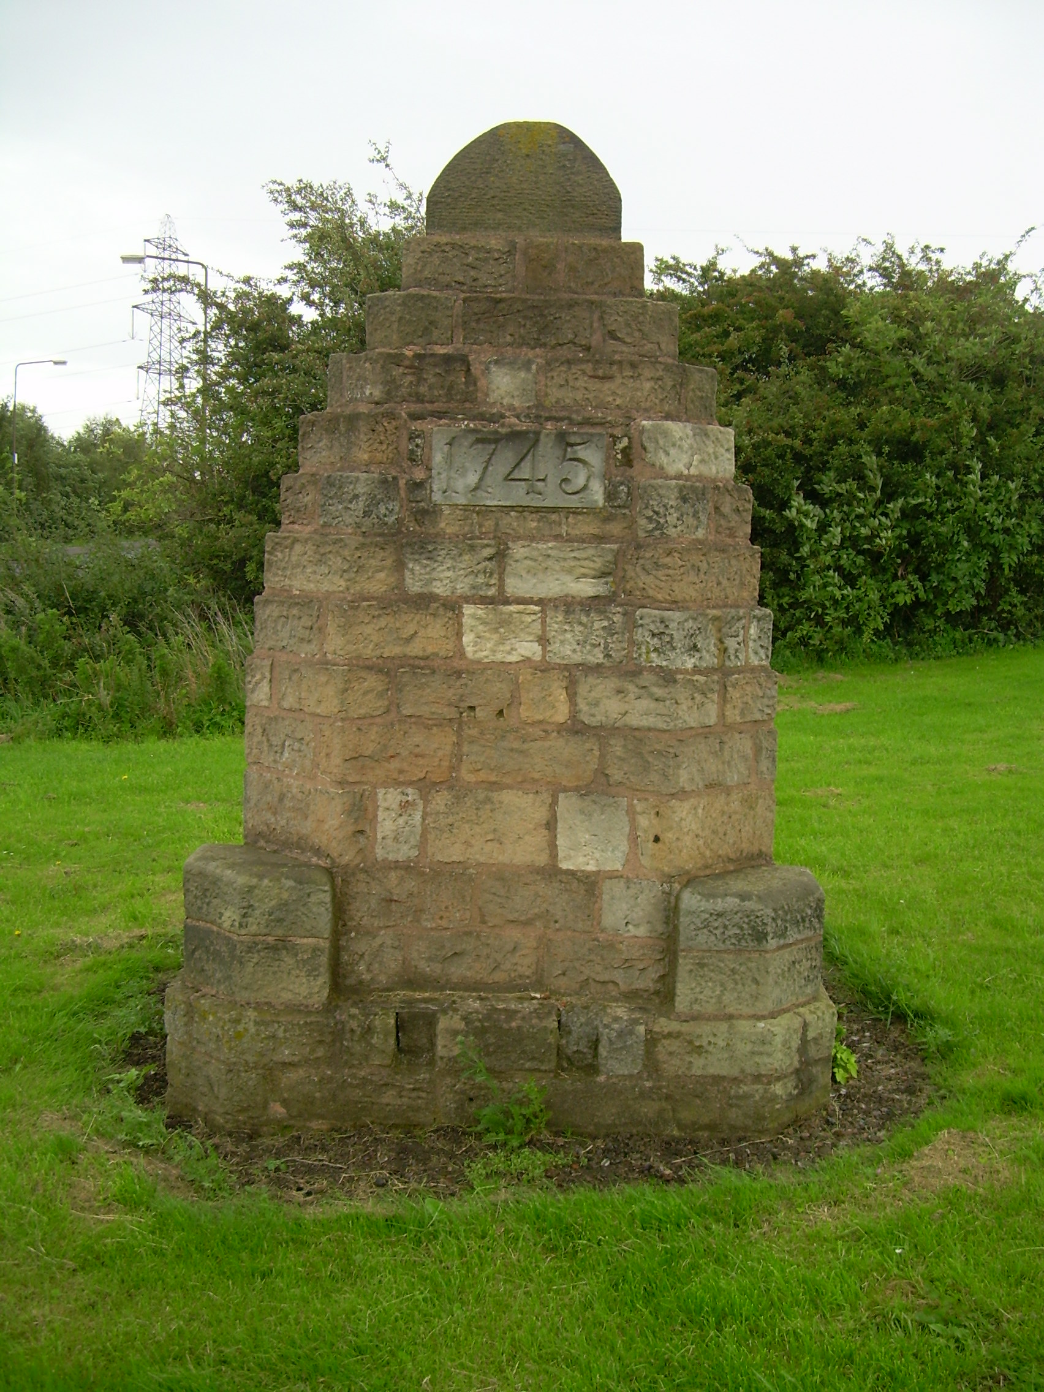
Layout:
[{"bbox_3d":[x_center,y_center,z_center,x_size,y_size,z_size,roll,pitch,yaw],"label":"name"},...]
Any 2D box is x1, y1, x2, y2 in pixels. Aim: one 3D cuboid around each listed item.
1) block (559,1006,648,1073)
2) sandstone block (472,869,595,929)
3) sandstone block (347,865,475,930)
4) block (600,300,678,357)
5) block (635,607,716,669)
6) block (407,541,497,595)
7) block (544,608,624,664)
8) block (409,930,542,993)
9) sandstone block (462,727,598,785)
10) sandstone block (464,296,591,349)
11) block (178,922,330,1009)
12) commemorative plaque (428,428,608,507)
[{"bbox_3d":[0.214,0.912,4.164,0.232,0.191,0.160,2,6,0],"label":"block"},{"bbox_3d":[0.044,0.596,4.611,0.359,0.185,0.200,2,4,0],"label":"sandstone block"},{"bbox_3d":[-0.333,0.587,4.613,0.382,0.185,0.200,2,4,0],"label":"sandstone block"},{"bbox_3d":[0.351,-1.112,4.683,0.230,0.161,0.200,2,5,0],"label":"block"},{"bbox_3d":[0.418,-0.162,4.243,0.228,0.163,0.160,2,6,0],"label":"block"},{"bbox_3d":[-0.206,-0.382,4.596,0.275,0.163,0.200,2,4,0],"label":"block"},{"bbox_3d":[0.185,-0.175,4.416,0.228,0.154,0.180,2,4,1],"label":"block"},{"bbox_3d":[-0.129,0.724,4.292,0.369,0.171,0.150,2,6,0],"label":"block"},{"bbox_3d":[0.023,0.171,4.578,0.398,0.170,0.200,2,4,0],"label":"sandstone block"},{"bbox_3d":[0.017,-1.069,4.446,0.368,0.145,0.200,2,4,1],"label":"sandstone block"},{"bbox_3d":[-0.728,0.720,4.213,0.429,0.194,0.250,2,6,0],"label":"block"},{"bbox_3d":[-0.009,-0.676,4.544,0.509,0.224,0.090,2,5,0],"label":"commemorative plaque"}]

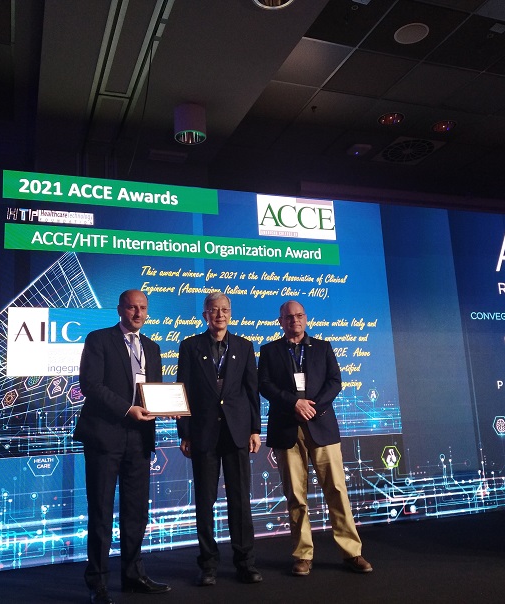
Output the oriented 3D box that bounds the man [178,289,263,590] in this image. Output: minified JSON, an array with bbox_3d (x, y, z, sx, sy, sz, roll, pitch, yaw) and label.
[{"bbox_3d":[-0.199,0.808,3.831,0.540,1.750,0.360,-2,-11,-7],"label":"man"}]

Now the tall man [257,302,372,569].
[{"bbox_3d":[0.379,0.827,3.926,0.600,1.690,0.400,0,-12,-13],"label":"tall man"}]

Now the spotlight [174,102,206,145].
[{"bbox_3d":[-0.467,-1.341,4.560,0.236,0.229,0.236,-3,-11,-1],"label":"spotlight"}]

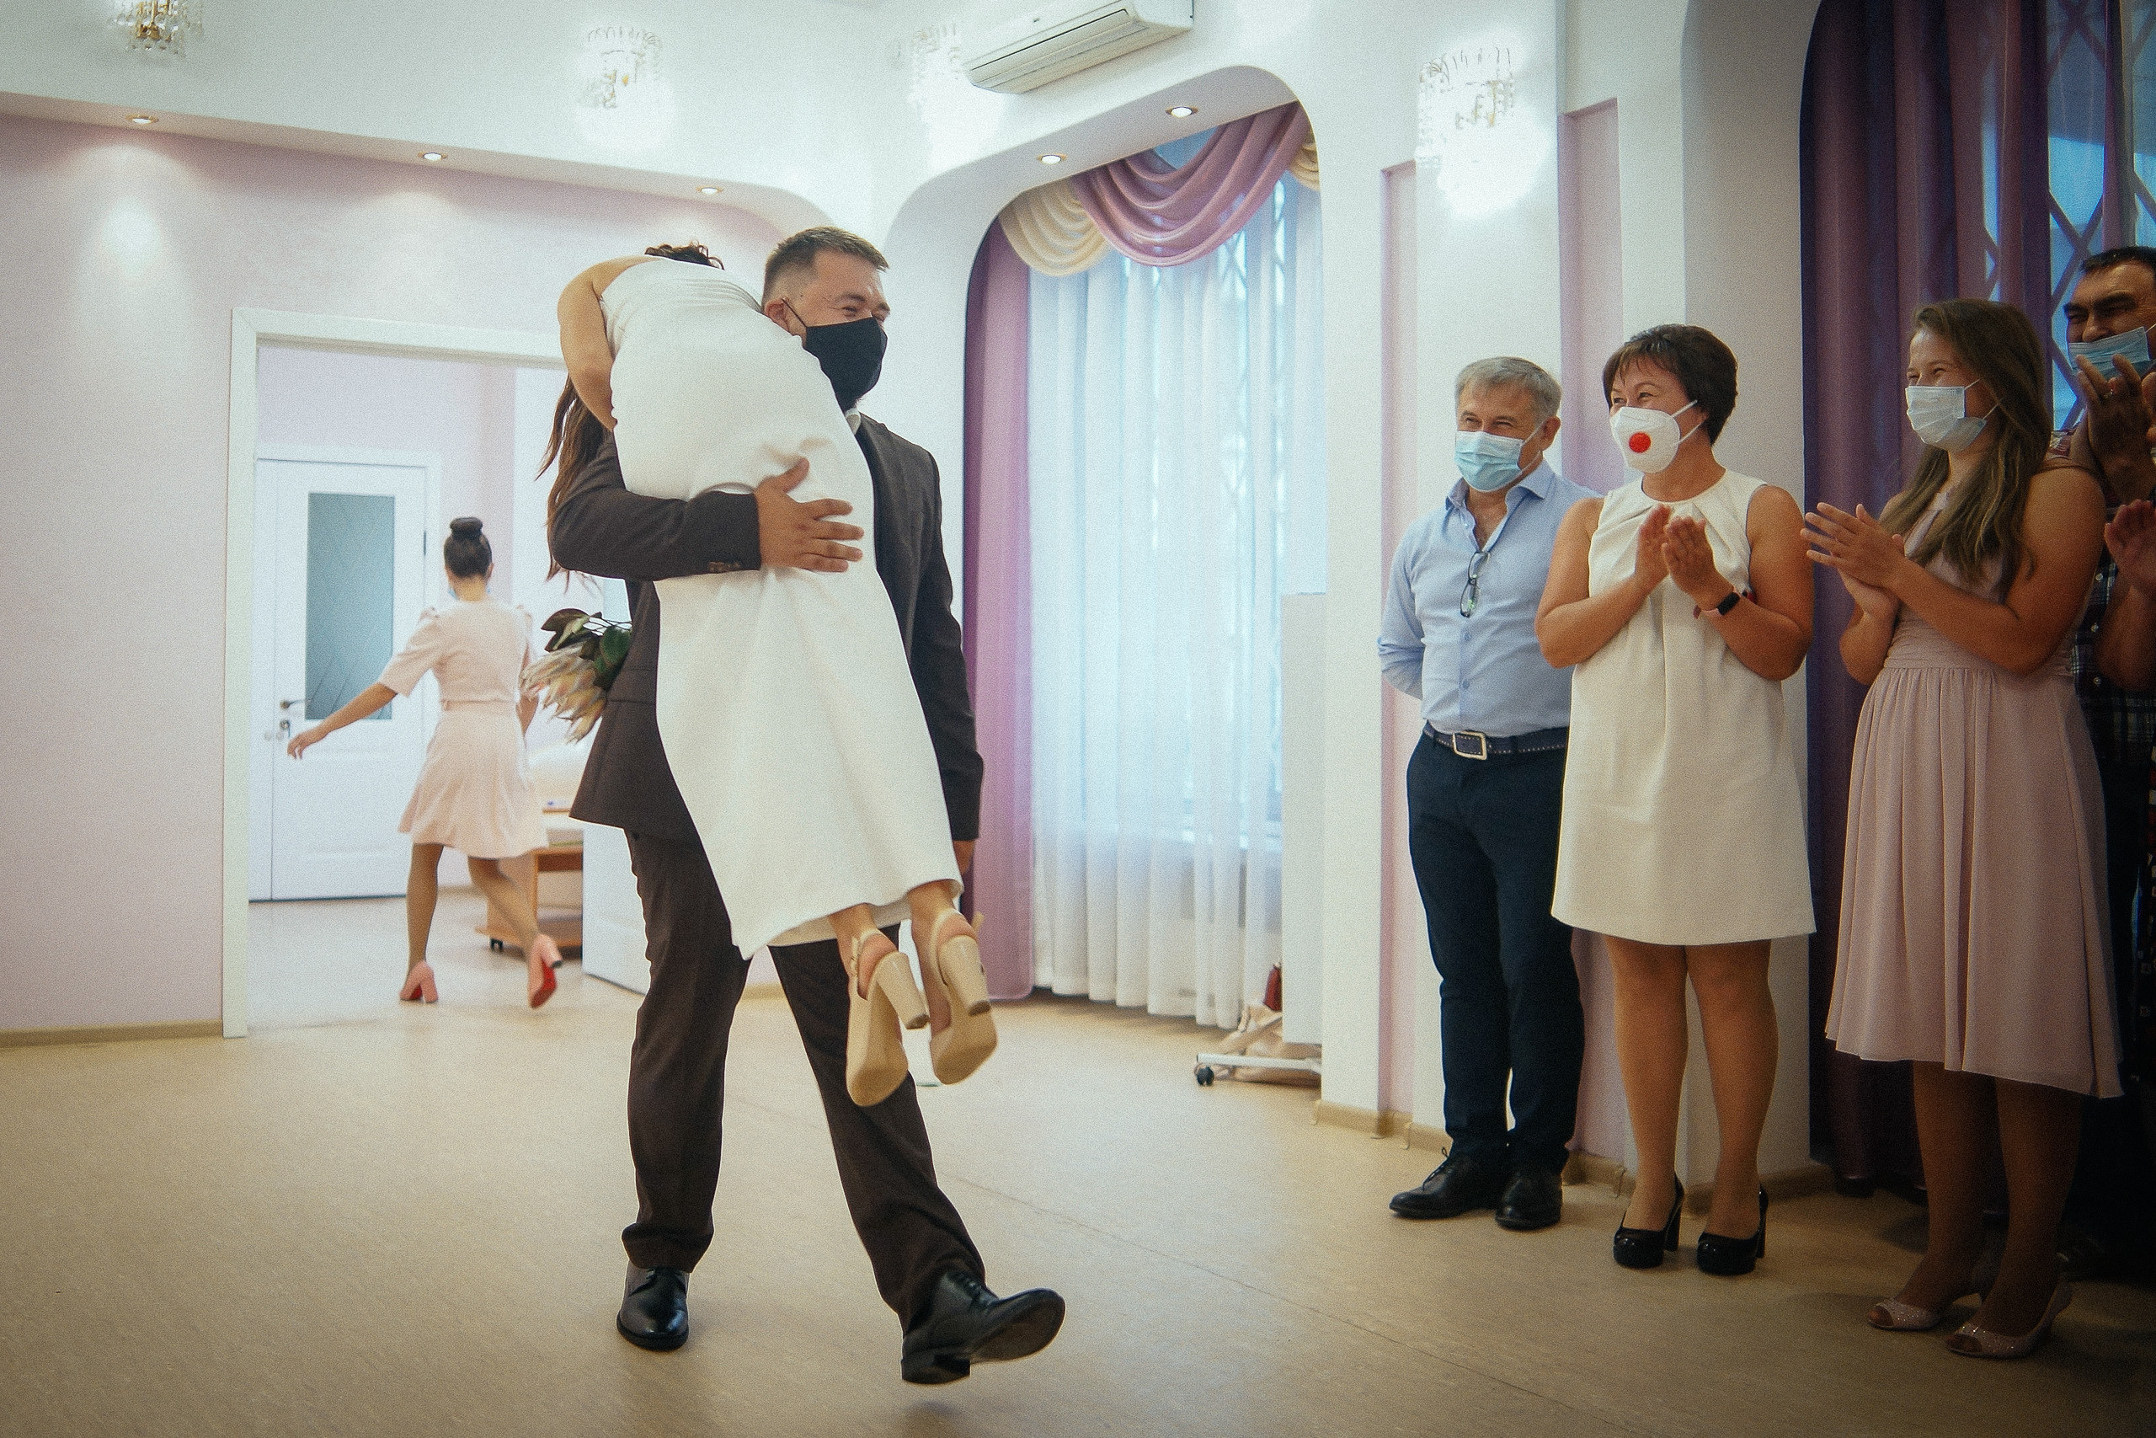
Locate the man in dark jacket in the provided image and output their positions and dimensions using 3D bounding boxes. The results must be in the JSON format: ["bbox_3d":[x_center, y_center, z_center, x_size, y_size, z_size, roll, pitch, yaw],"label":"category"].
[{"bbox_3d":[-0.434,0.102,2.640,0.660,1.790,0.780,0,0,-32],"label":"man in dark jacket"}]

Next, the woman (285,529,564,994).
[{"bbox_3d":[-2.336,0.146,6.000,0.920,1.720,0.550,0,0,-19],"label":"woman"}]

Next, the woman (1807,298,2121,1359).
[{"bbox_3d":[1.454,0.152,2.770,0.470,1.710,0.450,0,0,-34],"label":"woman"}]

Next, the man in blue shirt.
[{"bbox_3d":[0.847,0.133,3.420,0.500,1.750,0.380,0,0,37],"label":"man in blue shirt"}]

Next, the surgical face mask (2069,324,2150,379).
[{"bbox_3d":[1.849,-0.652,3.000,0.085,0.105,0.140,-14,7,-31],"label":"surgical face mask"}]

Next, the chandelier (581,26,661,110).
[{"bbox_3d":[-1.489,-2.118,5.460,0.245,0.225,0.170,0,0,-21],"label":"chandelier"}]

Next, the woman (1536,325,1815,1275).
[{"bbox_3d":[1.107,0.135,3.110,0.500,1.745,0.420,0,0,31],"label":"woman"}]

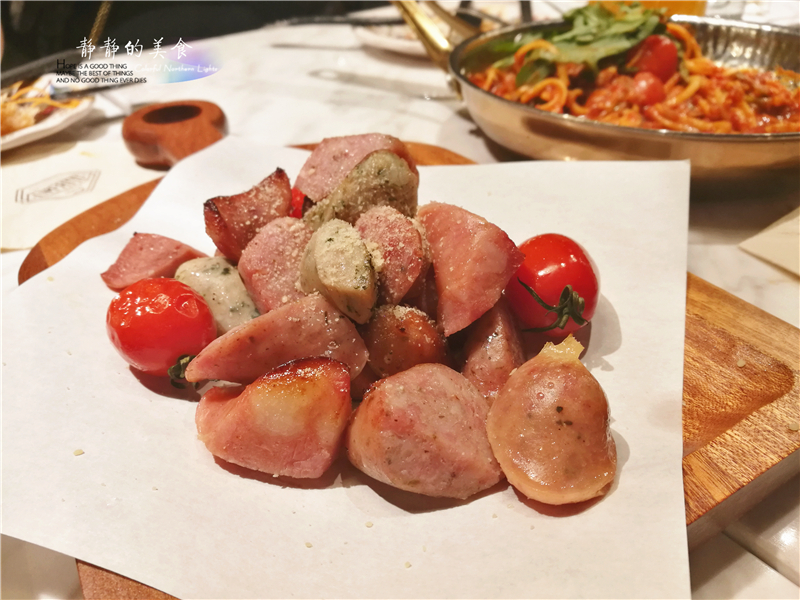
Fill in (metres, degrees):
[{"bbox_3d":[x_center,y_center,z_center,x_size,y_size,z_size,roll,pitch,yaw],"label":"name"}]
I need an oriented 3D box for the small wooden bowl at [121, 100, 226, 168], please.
[{"bbox_3d":[-0.136,-0.101,0.380,0.061,0.030,0.061,-2,36,0],"label":"small wooden bowl"}]

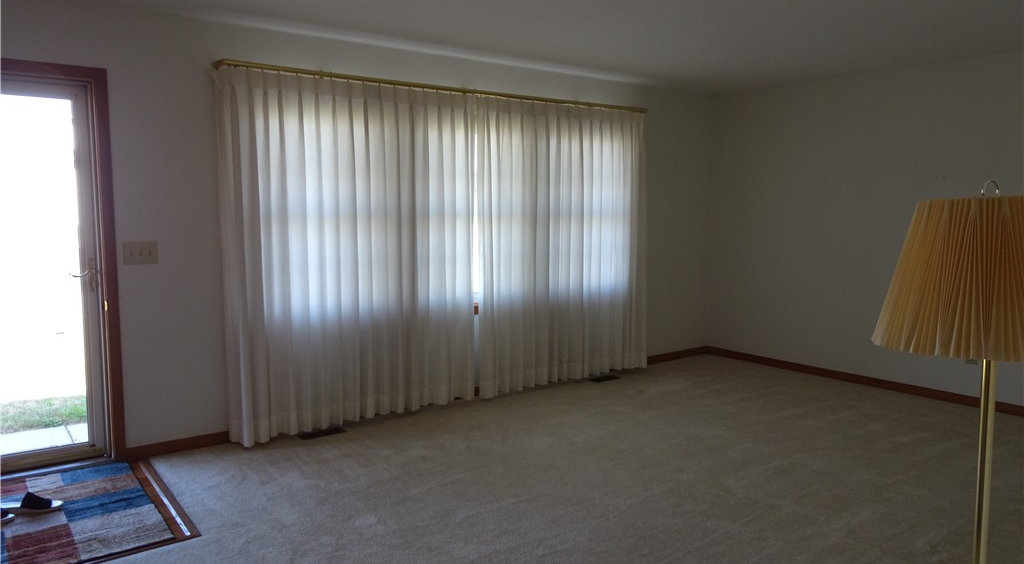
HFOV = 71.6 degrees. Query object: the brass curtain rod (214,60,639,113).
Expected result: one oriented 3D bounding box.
[{"bbox_3d":[-0.274,-1.308,4.916,3.388,0.045,0.144,-4,7,-37],"label":"brass curtain rod"}]

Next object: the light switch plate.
[{"bbox_3d":[-1.994,-0.155,3.816,0.164,0.117,0.010,-4,7,-37],"label":"light switch plate"}]

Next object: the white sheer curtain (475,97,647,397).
[{"bbox_3d":[0.424,-0.273,5.533,1.734,2.145,0.149,-4,7,-37],"label":"white sheer curtain"}]

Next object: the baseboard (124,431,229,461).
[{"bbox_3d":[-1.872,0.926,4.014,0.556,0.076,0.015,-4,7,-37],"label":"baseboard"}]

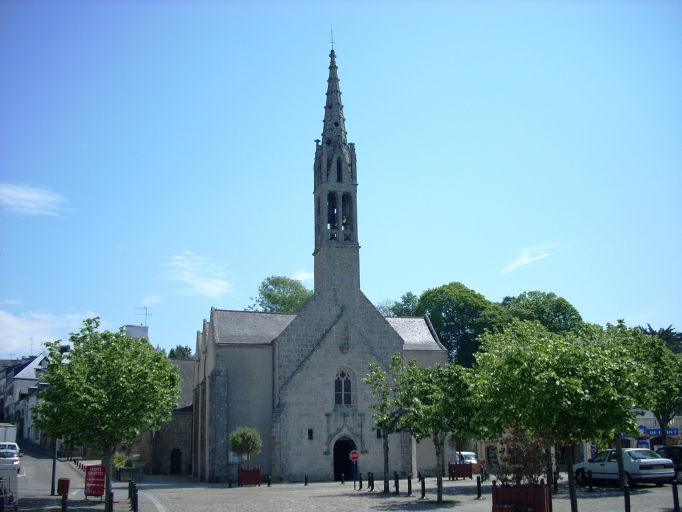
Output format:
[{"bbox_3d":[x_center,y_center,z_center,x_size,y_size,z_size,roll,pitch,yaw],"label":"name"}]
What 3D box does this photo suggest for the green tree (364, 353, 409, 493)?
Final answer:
[{"bbox_3d":[1.848,6.597,29.019,1.950,5.344,1.950,-2,-15,0],"label":"green tree"}]

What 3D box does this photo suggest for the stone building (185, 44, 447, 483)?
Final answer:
[{"bbox_3d":[-3.849,2.038,55.276,14.600,28.000,25.000,3,-16,-17],"label":"stone building"}]

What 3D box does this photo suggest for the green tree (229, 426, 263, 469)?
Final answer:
[{"bbox_3d":[-4.916,9.893,37.651,1.725,2.123,1.725,-2,-15,0],"label":"green tree"}]

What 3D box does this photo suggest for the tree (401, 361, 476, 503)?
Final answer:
[{"bbox_3d":[3.093,5.525,23.161,2.409,4.327,2.409,-2,-15,0],"label":"tree"}]

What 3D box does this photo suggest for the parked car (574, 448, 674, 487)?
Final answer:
[{"bbox_3d":[10.944,8.273,28.655,1.690,1.410,4.250,3,-16,-18],"label":"parked car"}]

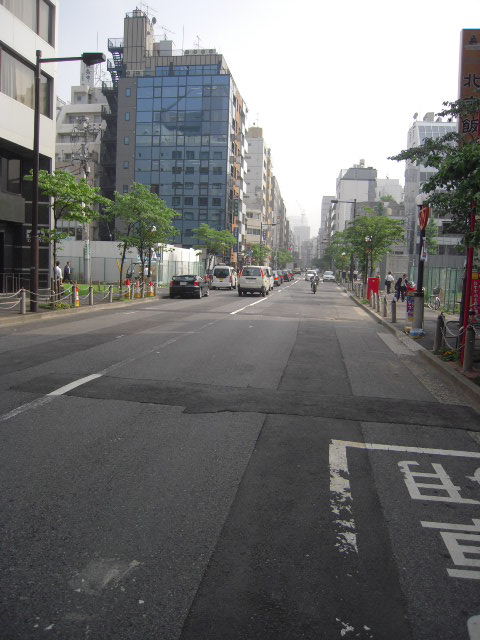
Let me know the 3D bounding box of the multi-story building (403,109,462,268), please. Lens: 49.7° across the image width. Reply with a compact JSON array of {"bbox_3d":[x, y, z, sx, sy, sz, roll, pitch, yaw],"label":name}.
[{"bbox_3d":[28.878,-15.316,70.927,10.000,21.500,11.000,2,6,5],"label":"multi-story building"}]

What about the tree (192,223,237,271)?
[{"bbox_3d":[-2.206,-5.560,43.730,3.800,5.400,3.800,3,6,9],"label":"tree"}]

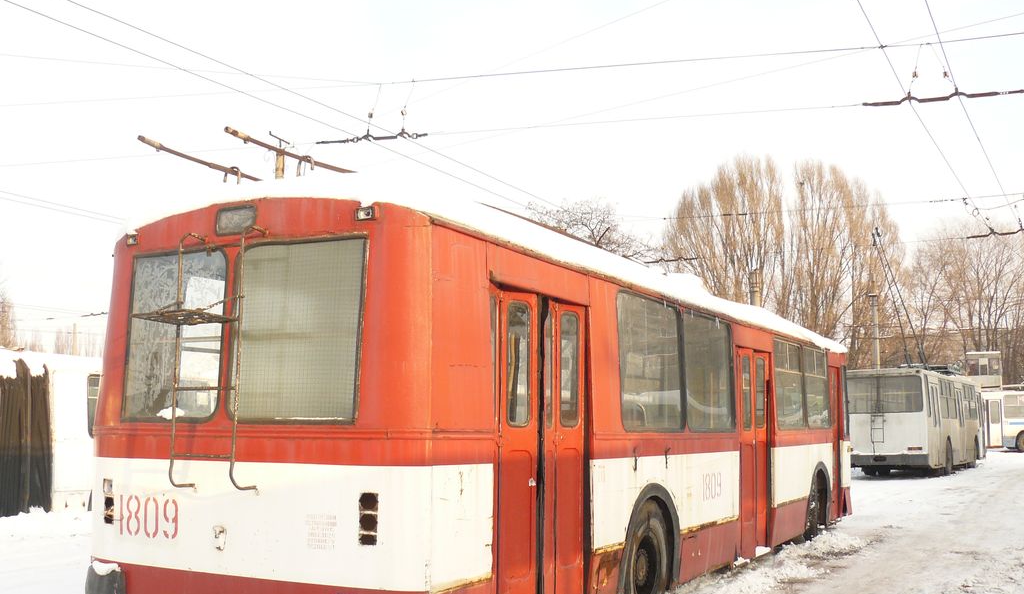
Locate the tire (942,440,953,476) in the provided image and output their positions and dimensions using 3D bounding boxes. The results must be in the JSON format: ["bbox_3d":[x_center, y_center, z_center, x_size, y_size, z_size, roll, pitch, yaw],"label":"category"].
[{"bbox_3d":[12.430,4.597,30.500,0.280,1.000,1.020,-3,-7,30],"label":"tire"}]

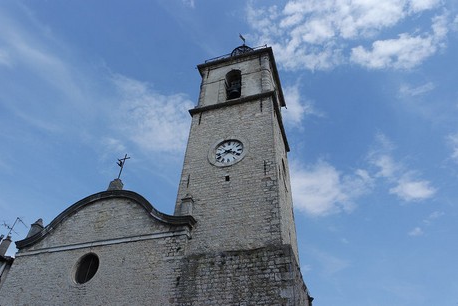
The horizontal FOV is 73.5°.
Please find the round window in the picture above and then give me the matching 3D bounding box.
[{"bbox_3d":[-7.124,5.854,15.460,1.561,1.561,0.300,-12,-42,18],"label":"round window"}]

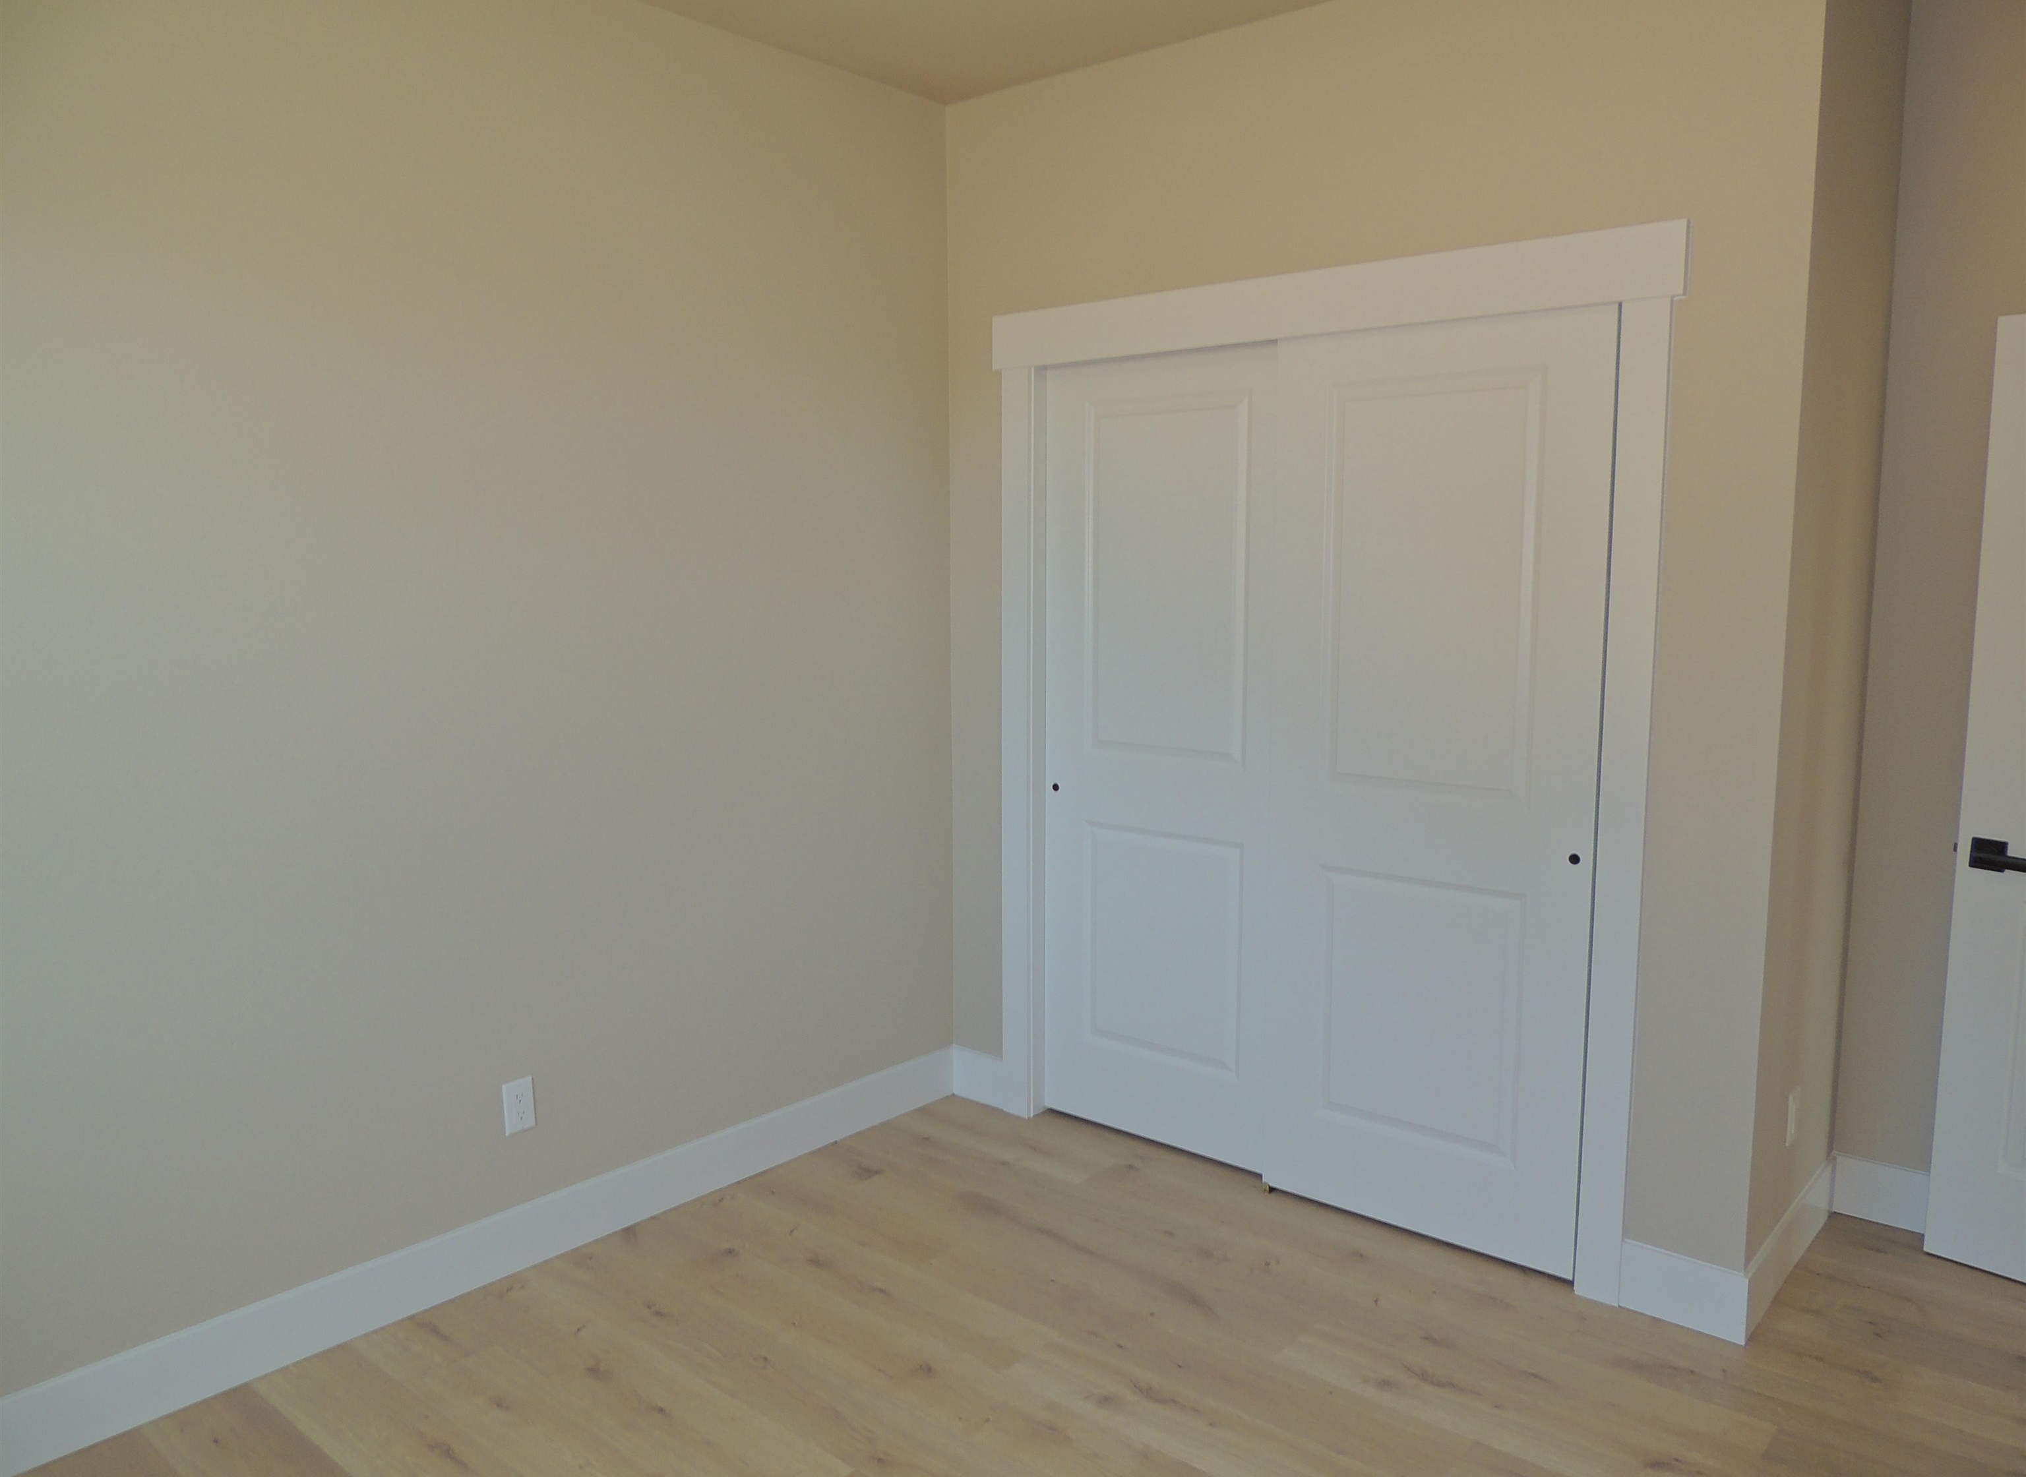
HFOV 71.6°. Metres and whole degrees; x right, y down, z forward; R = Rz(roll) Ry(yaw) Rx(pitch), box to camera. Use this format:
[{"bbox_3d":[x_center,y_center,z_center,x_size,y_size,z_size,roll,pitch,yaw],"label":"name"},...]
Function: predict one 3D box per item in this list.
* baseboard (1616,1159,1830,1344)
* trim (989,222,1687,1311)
[{"bbox_3d":[1.595,1.075,3.115,0.240,0.140,0.787,6,9,40],"label":"baseboard"},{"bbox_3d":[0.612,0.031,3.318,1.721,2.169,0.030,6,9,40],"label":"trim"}]

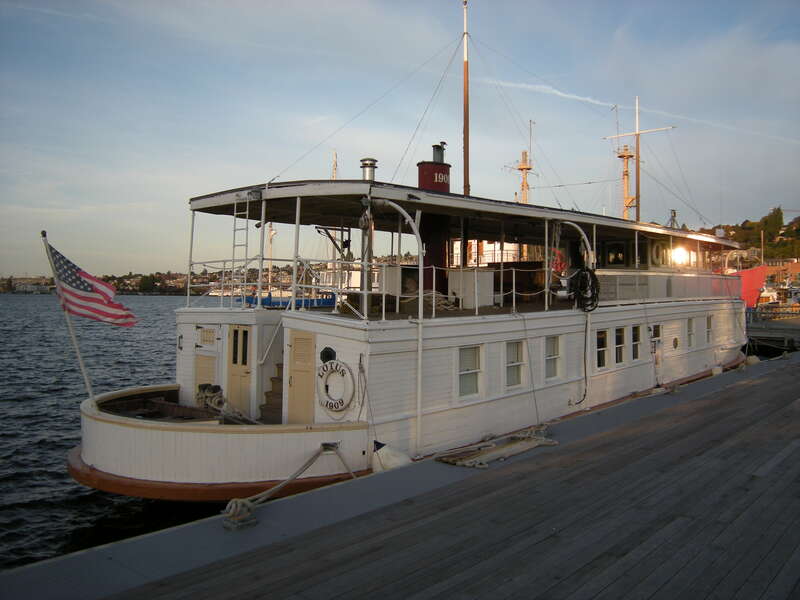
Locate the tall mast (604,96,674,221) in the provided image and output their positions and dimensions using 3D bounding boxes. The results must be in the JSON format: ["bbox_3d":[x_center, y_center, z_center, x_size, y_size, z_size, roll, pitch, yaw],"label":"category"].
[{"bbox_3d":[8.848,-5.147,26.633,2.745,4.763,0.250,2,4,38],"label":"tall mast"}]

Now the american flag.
[{"bbox_3d":[-4.305,-0.170,10.085,1.230,1.120,0.280,-1,1,-45],"label":"american flag"}]

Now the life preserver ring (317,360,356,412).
[{"bbox_3d":[-1.075,1.394,11.481,0.800,0.810,0.110,1,2,38],"label":"life preserver ring"}]

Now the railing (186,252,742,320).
[{"bbox_3d":[4.959,-0.411,21.861,4.743,0.989,23.714,2,2,38],"label":"railing"}]

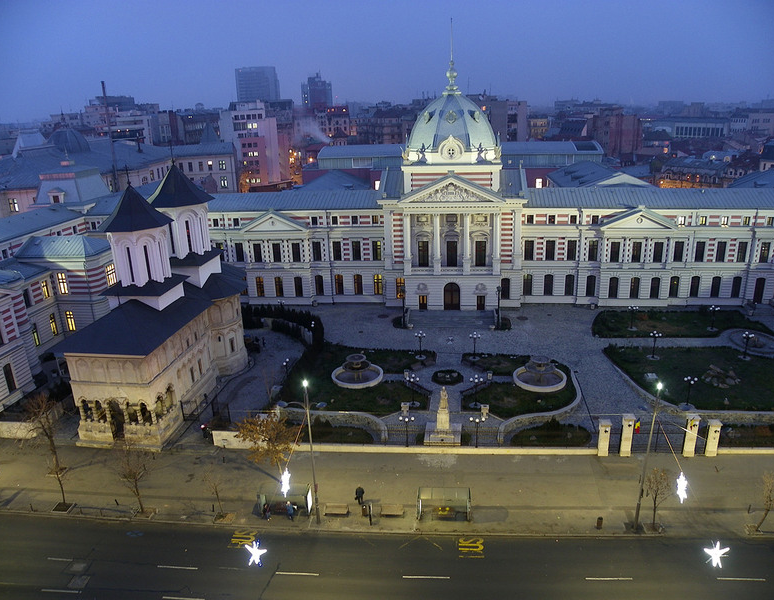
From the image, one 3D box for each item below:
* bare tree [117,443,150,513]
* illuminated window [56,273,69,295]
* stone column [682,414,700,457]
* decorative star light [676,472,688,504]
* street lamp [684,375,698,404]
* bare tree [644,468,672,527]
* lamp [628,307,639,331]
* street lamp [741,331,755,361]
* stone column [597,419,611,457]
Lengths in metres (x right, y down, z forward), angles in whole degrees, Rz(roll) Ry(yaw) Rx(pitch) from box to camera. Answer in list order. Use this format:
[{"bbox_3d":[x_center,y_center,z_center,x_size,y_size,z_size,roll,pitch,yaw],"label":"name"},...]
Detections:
[{"bbox_3d":[-19.275,13.684,46.235,2.525,6.262,2.424,0,19,5],"label":"bare tree"},{"bbox_3d":[-42.686,-2.105,79.045,1.464,2.929,0.253,0,19,5],"label":"illuminated window"},{"bbox_3d":[27.045,12.117,53.552,1.100,3.770,1.100,0,19,5],"label":"stone column"},{"bbox_3d":[17.438,11.150,35.643,0.707,1.717,0.505,0,19,5],"label":"decorative star light"},{"bbox_3d":[31.541,9.507,62.619,1.400,3.200,1.400,0,18,6],"label":"street lamp"},{"bbox_3d":[19.583,14.186,43.062,1.818,5.151,1.818,0,19,5],"label":"bare tree"},{"bbox_3d":[34.362,2.484,83.949,1.400,3.200,1.400,0,18,6],"label":"lamp"},{"bbox_3d":[44.009,5.556,73.463,1.400,3.200,1.400,0,18,6],"label":"street lamp"},{"bbox_3d":[19.544,12.419,54.141,1.100,3.290,1.100,0,19,5],"label":"stone column"}]

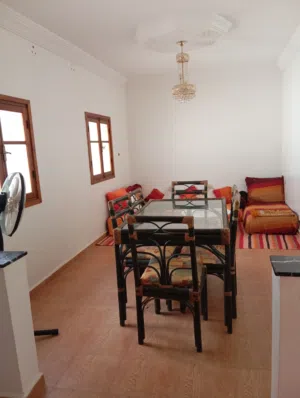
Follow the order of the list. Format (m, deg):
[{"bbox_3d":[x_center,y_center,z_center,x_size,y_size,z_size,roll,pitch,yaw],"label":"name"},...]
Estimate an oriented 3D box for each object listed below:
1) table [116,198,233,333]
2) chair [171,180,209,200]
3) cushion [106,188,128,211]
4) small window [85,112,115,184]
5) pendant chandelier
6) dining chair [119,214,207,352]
[{"bbox_3d":[0.291,0.496,2.941,0.826,0.777,1.204,-1,10,13],"label":"table"},{"bbox_3d":[0.449,0.287,3.618,0.448,0.938,0.490,-1,10,12],"label":"chair"},{"bbox_3d":[-0.519,0.025,5.285,0.154,0.357,0.490,-15,2,33],"label":"cushion"},{"bbox_3d":[-0.761,-0.774,4.961,0.084,1.002,0.938,0,10,15],"label":"small window"},{"bbox_3d":[0.444,-1.609,4.083,0.311,0.742,0.311,0,10,15],"label":"pendant chandelier"},{"bbox_3d":[0.162,0.532,2.312,0.448,0.938,0.490,0,10,17],"label":"dining chair"}]

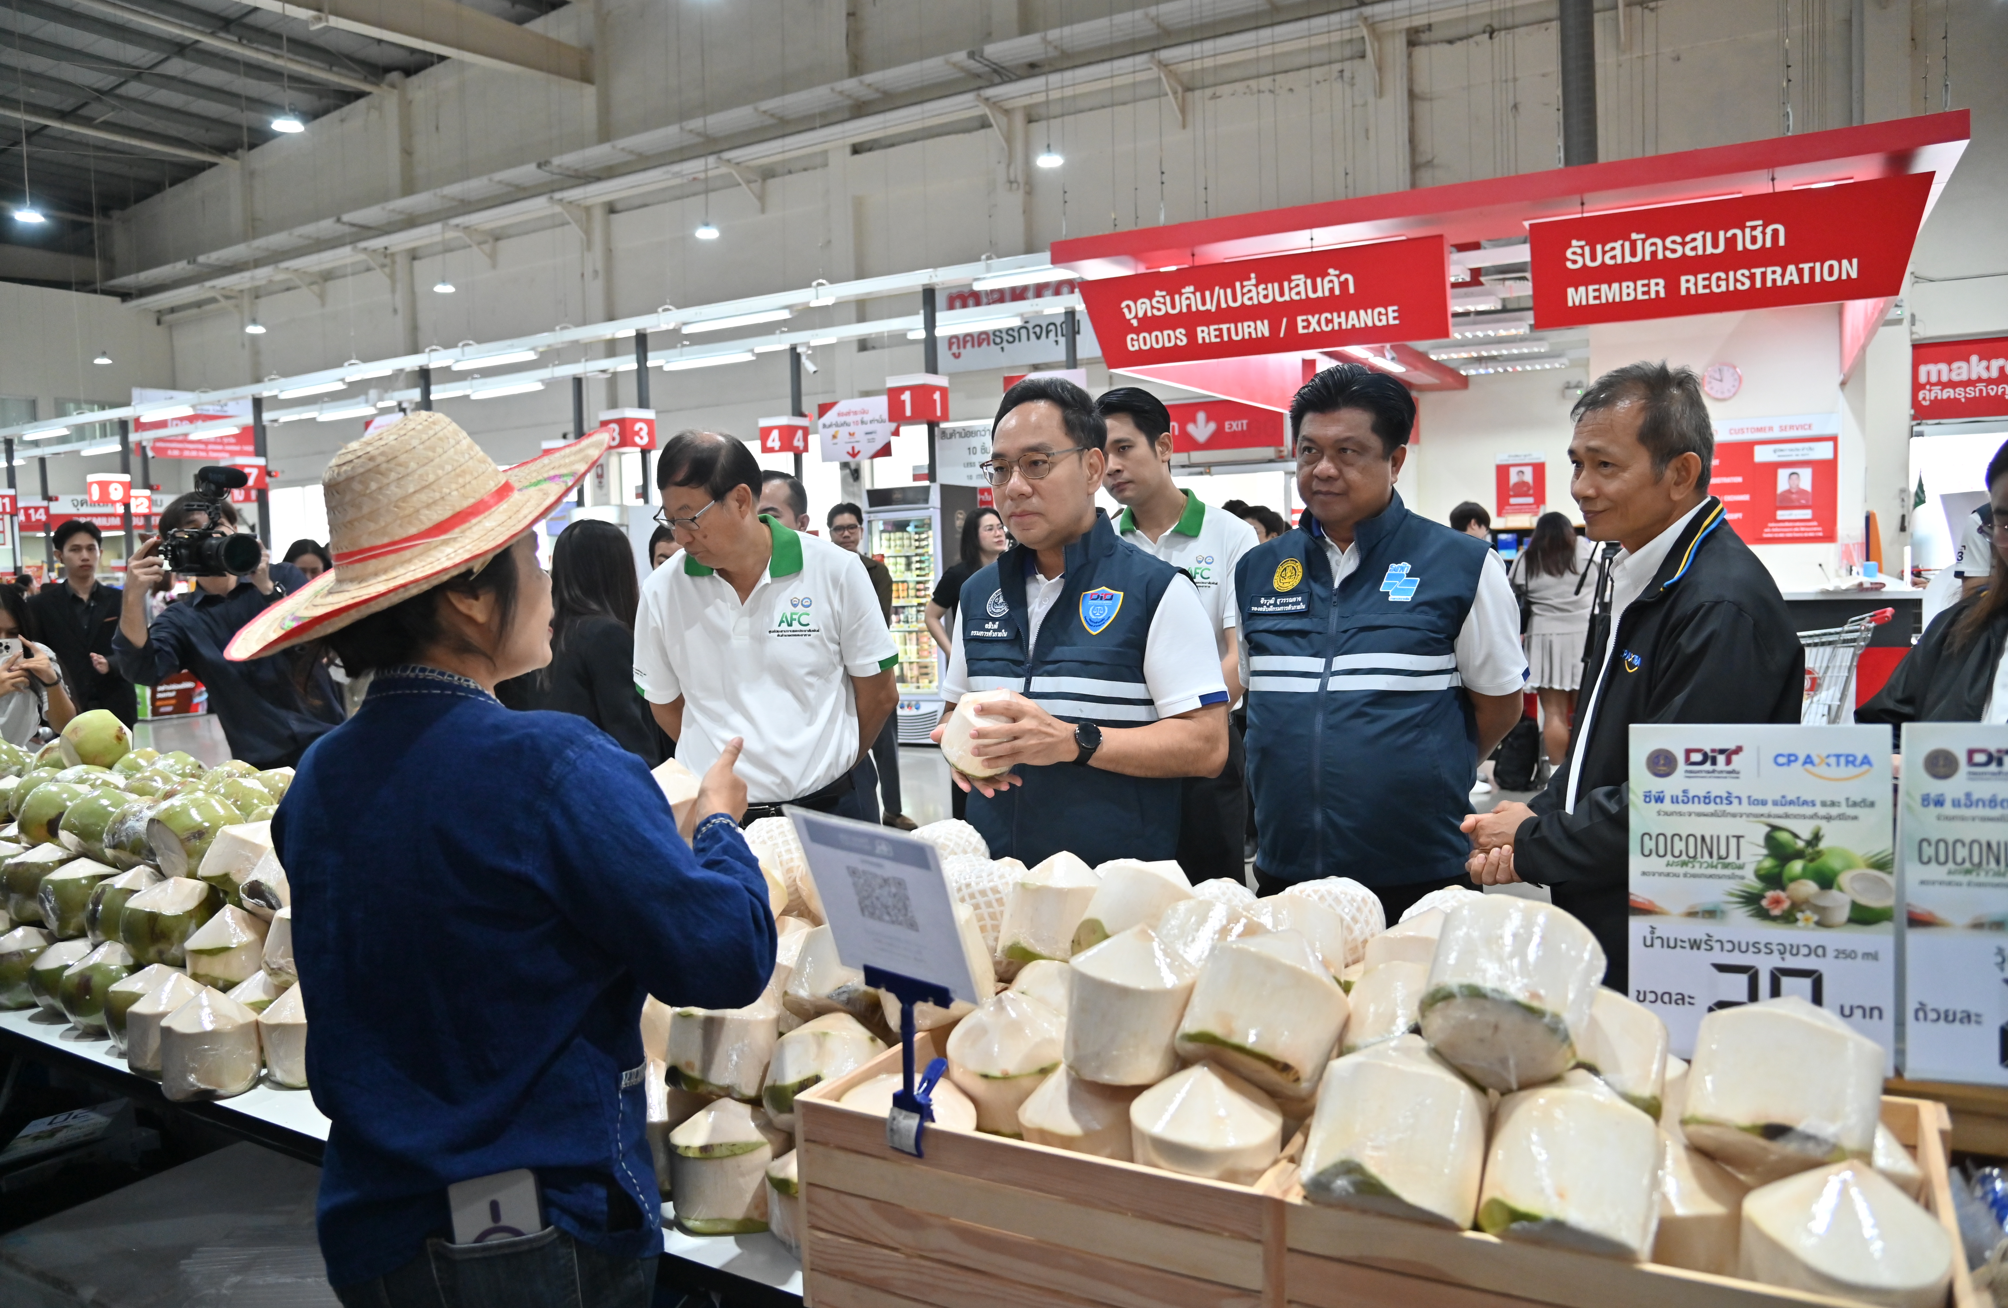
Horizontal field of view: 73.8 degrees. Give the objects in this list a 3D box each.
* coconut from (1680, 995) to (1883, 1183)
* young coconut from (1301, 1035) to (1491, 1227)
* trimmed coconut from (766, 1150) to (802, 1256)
[{"bbox_3d":[0.561,0.299,0.963,0.115,0.117,0.115,16,-20,0],"label":"coconut"},{"bbox_3d":[0.287,0.347,0.985,0.124,0.128,0.124,14,-30,-1],"label":"young coconut"},{"bbox_3d":[-0.179,0.517,1.330,0.110,0.119,0.110,-2,3,0],"label":"trimmed coconut"}]

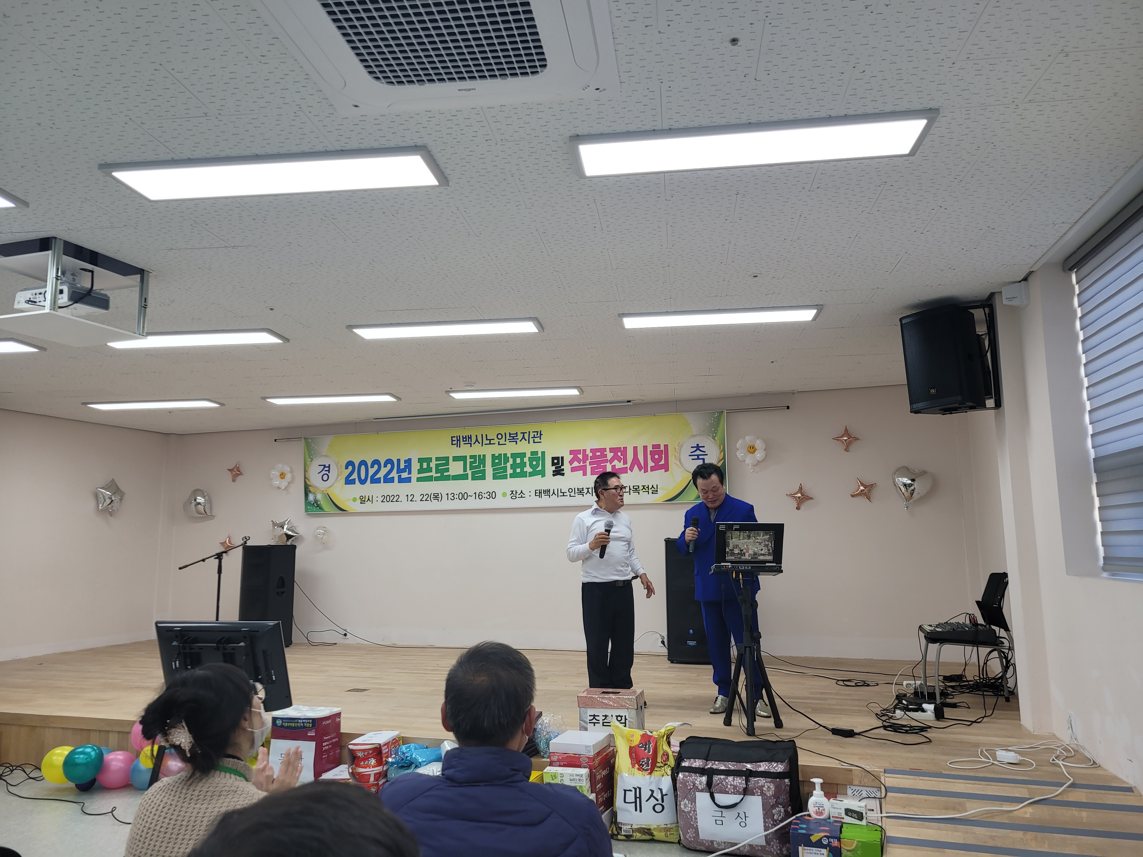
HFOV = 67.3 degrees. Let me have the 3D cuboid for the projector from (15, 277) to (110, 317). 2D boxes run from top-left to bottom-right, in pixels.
[{"bbox_3d":[-2.588,-0.641,4.377,0.352,0.090,0.250,-3,-8,20],"label":"projector"}]

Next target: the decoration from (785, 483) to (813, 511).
[{"bbox_3d":[2.194,0.660,8.238,0.253,0.248,0.086,4,-6,20],"label":"decoration"}]

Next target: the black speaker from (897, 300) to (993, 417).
[{"bbox_3d":[2.274,-0.407,5.221,0.350,0.588,0.345,1,-7,-41],"label":"black speaker"}]

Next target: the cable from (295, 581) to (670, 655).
[{"bbox_3d":[-1.103,1.969,9.042,4.326,0.717,0.350,-3,-8,19],"label":"cable"}]

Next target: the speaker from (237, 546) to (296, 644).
[{"bbox_3d":[-3.370,1.870,9.557,0.460,1.110,0.420,-5,-9,27],"label":"speaker"}]

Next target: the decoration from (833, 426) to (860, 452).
[{"bbox_3d":[2.613,0.102,8.157,0.258,0.243,0.086,-3,-8,20],"label":"decoration"}]

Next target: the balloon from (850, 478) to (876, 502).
[{"bbox_3d":[2.737,0.582,8.048,0.248,0.243,0.086,-3,-8,20],"label":"balloon"}]

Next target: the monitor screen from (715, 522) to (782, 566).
[{"bbox_3d":[1.051,0.682,5.067,0.410,0.261,0.030,-2,9,7],"label":"monitor screen"}]

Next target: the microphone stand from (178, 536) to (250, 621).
[{"bbox_3d":[-3.788,1.763,9.100,0.740,1.208,0.550,-1,-8,0],"label":"microphone stand"}]

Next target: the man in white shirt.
[{"bbox_3d":[0.276,1.083,5.931,0.560,1.595,0.420,3,-9,-25],"label":"man in white shirt"}]

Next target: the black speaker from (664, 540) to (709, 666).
[{"bbox_3d":[1.173,1.599,8.069,0.450,1.133,0.455,-3,-8,20],"label":"black speaker"}]

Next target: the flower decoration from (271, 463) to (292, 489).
[{"bbox_3d":[-3.443,0.572,10.185,0.290,0.310,0.120,-3,-8,19],"label":"flower decoration"}]

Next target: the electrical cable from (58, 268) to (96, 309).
[{"bbox_3d":[-2.488,-0.702,4.284,0.220,0.200,0.170,-4,-8,20],"label":"electrical cable"}]

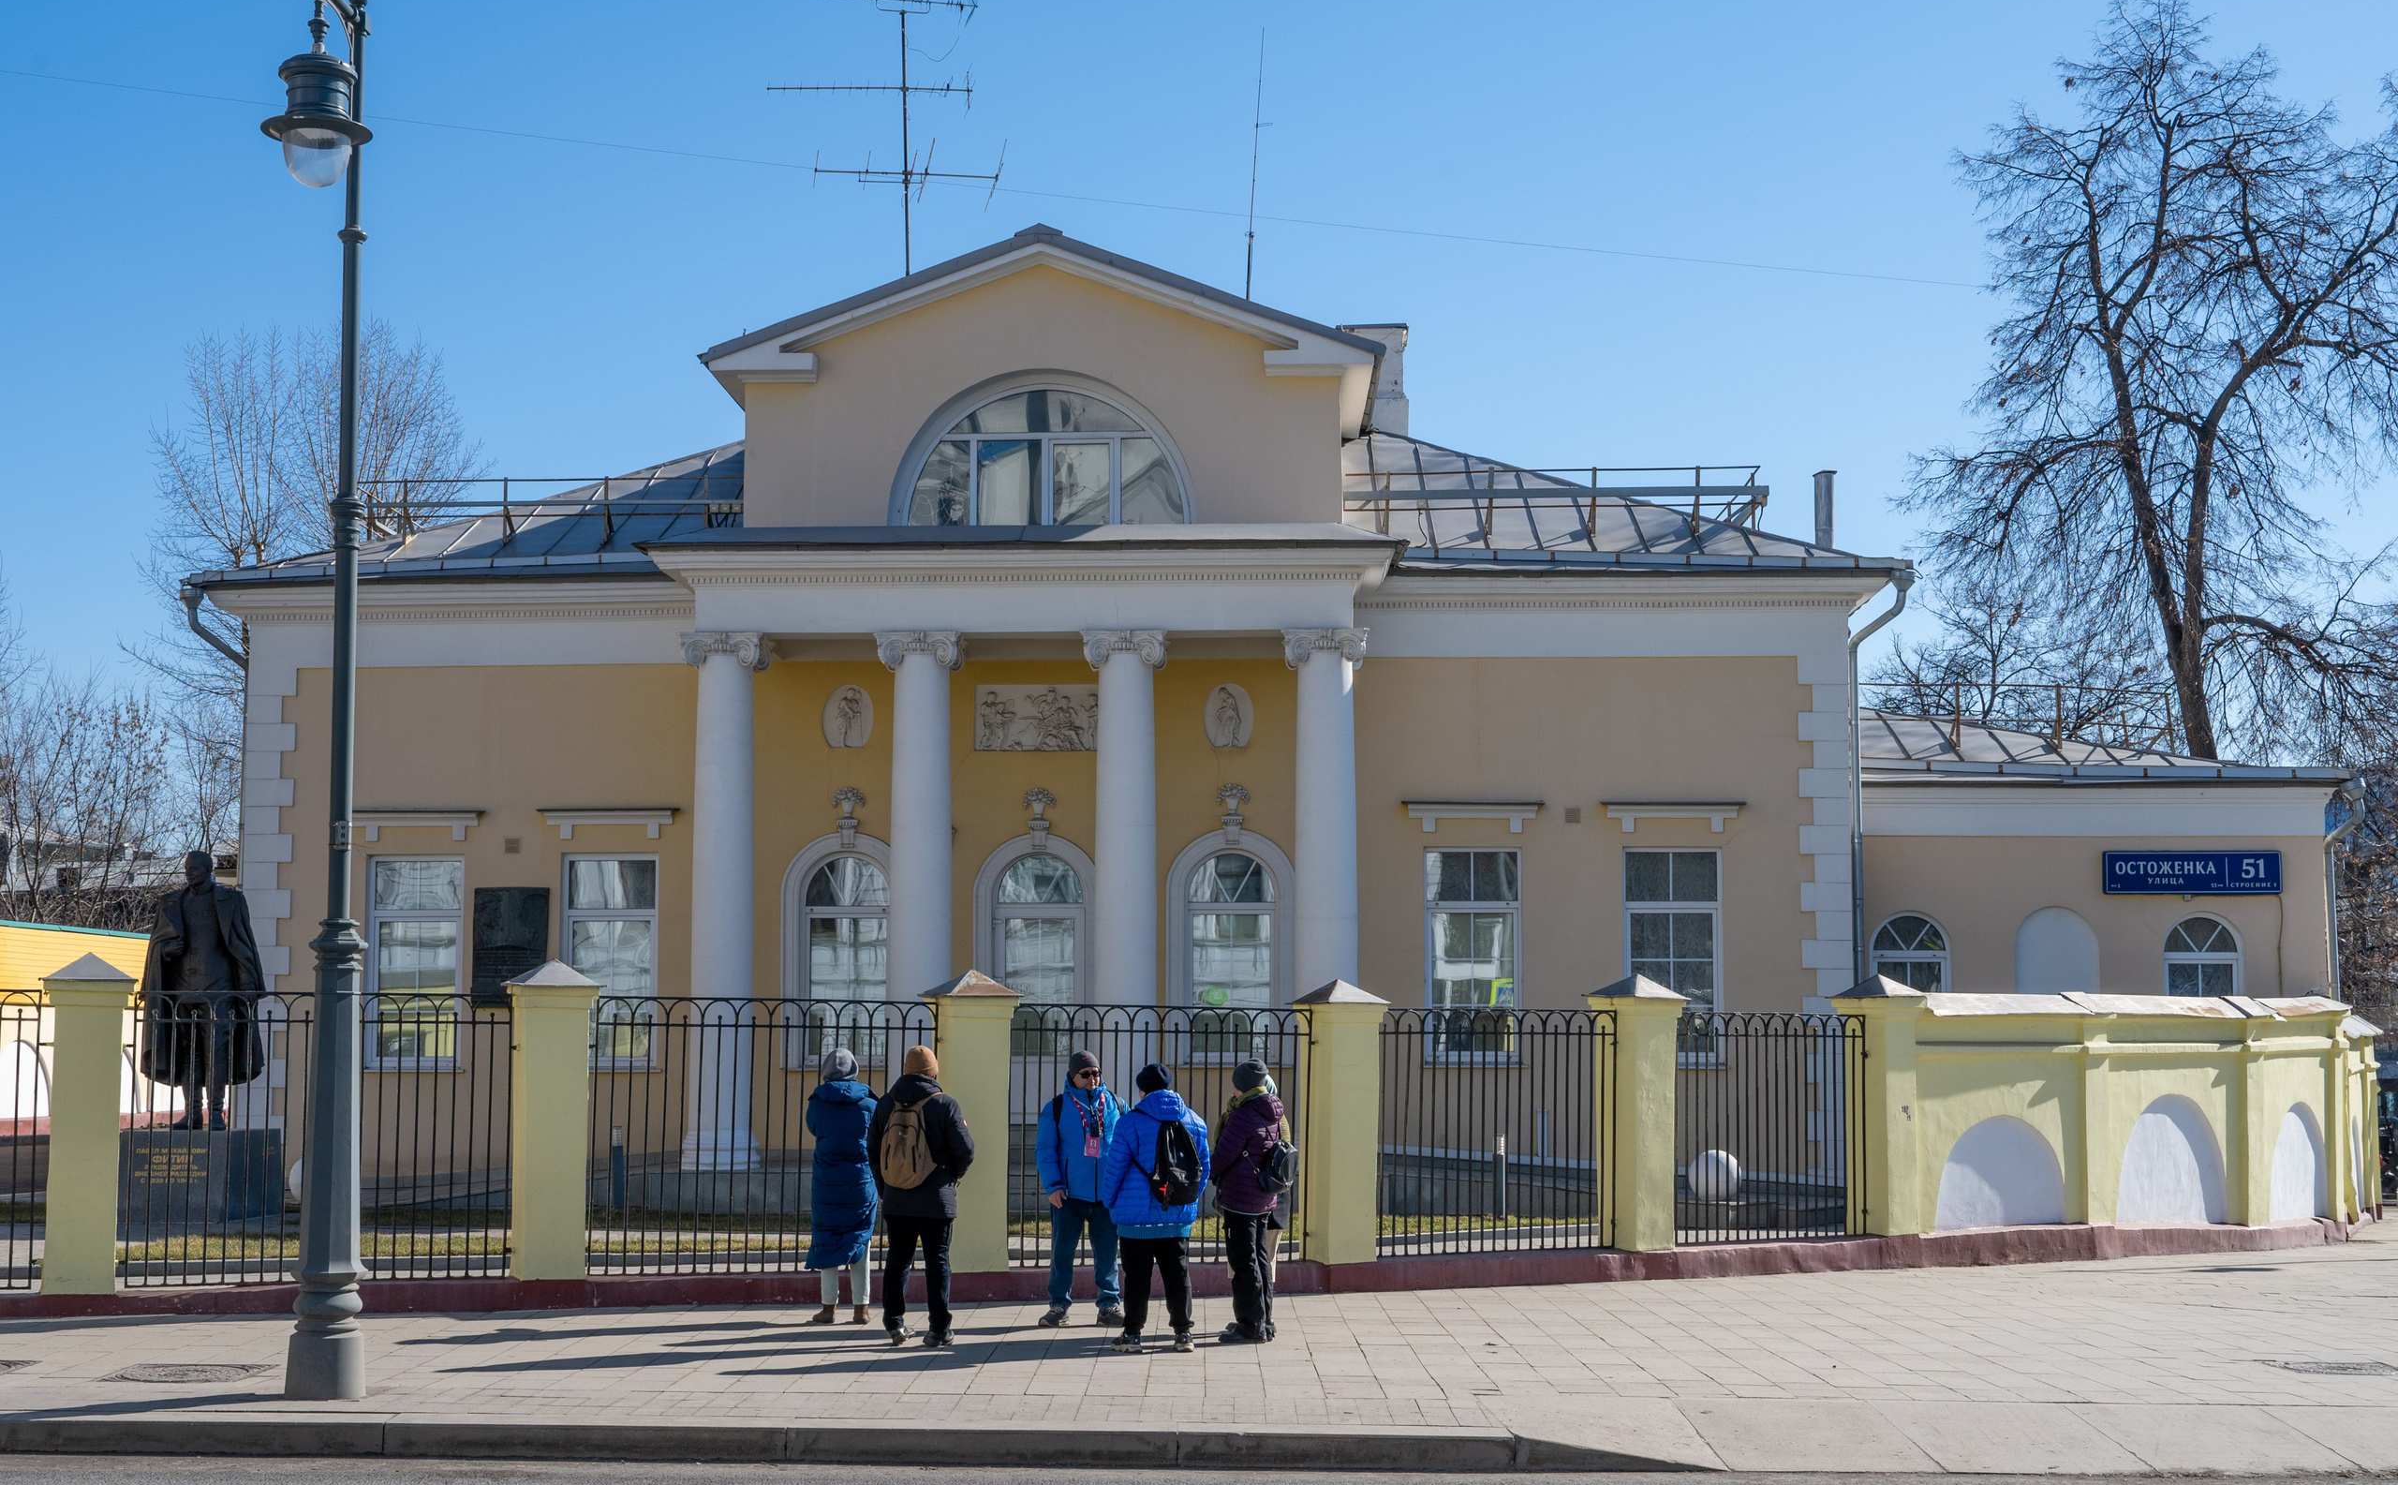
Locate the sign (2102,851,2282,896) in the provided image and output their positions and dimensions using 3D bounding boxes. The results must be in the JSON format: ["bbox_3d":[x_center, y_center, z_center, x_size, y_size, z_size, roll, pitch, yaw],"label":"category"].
[{"bbox_3d":[10.744,1.410,25.200,1.920,0.460,0.120,0,-4,-2],"label":"sign"}]

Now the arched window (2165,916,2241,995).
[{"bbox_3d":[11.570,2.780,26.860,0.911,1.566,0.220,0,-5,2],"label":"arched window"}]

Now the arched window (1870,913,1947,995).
[{"bbox_3d":[8.704,3.030,28.500,0.970,1.867,0.200,0,-5,1],"label":"arched window"}]

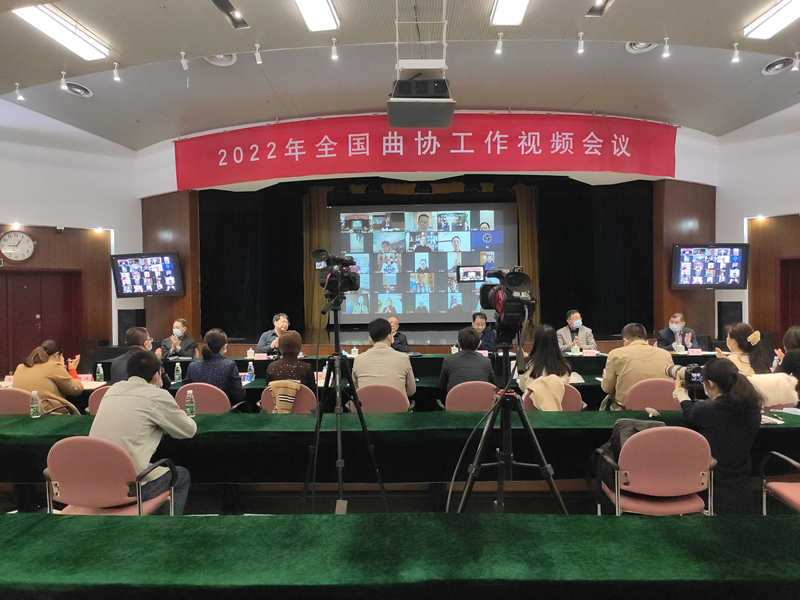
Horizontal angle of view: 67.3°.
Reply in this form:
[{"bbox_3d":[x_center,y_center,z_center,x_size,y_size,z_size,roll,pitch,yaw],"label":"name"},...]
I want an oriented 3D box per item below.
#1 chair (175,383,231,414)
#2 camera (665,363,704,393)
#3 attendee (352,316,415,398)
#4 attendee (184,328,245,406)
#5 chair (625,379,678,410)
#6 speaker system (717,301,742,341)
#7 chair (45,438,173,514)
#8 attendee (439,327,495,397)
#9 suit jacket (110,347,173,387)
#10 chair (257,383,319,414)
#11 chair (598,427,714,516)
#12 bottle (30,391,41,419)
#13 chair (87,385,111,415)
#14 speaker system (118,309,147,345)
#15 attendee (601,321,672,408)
[{"bbox_3d":[-1.537,1.104,4.979,0.550,0.870,0.570,0,1,4],"label":"chair"},{"bbox_3d":[1.551,0.423,3.300,0.150,0.150,0.250,-1,0,-22],"label":"camera"},{"bbox_3d":[-0.125,0.852,5.100,0.530,1.340,0.750,-1,1,3],"label":"attendee"},{"bbox_3d":[-1.445,0.851,4.680,0.500,1.260,0.700,-1,0,10],"label":"attendee"},{"bbox_3d":[1.897,1.049,4.740,0.560,0.880,0.570,-1,1,2],"label":"chair"},{"bbox_3d":[5.639,0.360,10.300,0.330,0.650,0.380,0,1,18],"label":"speaker system"},{"bbox_3d":[-1.533,1.142,3.278,0.550,0.870,0.570,0,1,7],"label":"chair"},{"bbox_3d":[0.525,0.846,4.930,0.500,1.290,0.780,-1,1,2],"label":"attendee"},{"bbox_3d":[-2.177,0.703,5.080,0.500,0.660,0.420,0,1,34],"label":"suit jacket"},{"bbox_3d":[-0.857,1.097,4.979,0.550,0.870,0.570,0,1,4],"label":"chair"},{"bbox_3d":[1.381,1.112,3.299,0.550,0.870,0.570,0,1,6],"label":"chair"},{"bbox_3d":[-2.322,0.669,3.830,0.061,0.174,0.061,-1,0,2],"label":"bottle"},{"bbox_3d":[-2.057,1.059,4.620,0.540,0.860,0.570,-1,0,7],"label":"chair"},{"bbox_3d":[-4.728,0.485,10.600,0.330,0.650,0.380,-1,1,-2],"label":"speaker system"},{"bbox_3d":[1.868,0.832,4.850,0.570,1.290,0.780,-1,1,2],"label":"attendee"}]

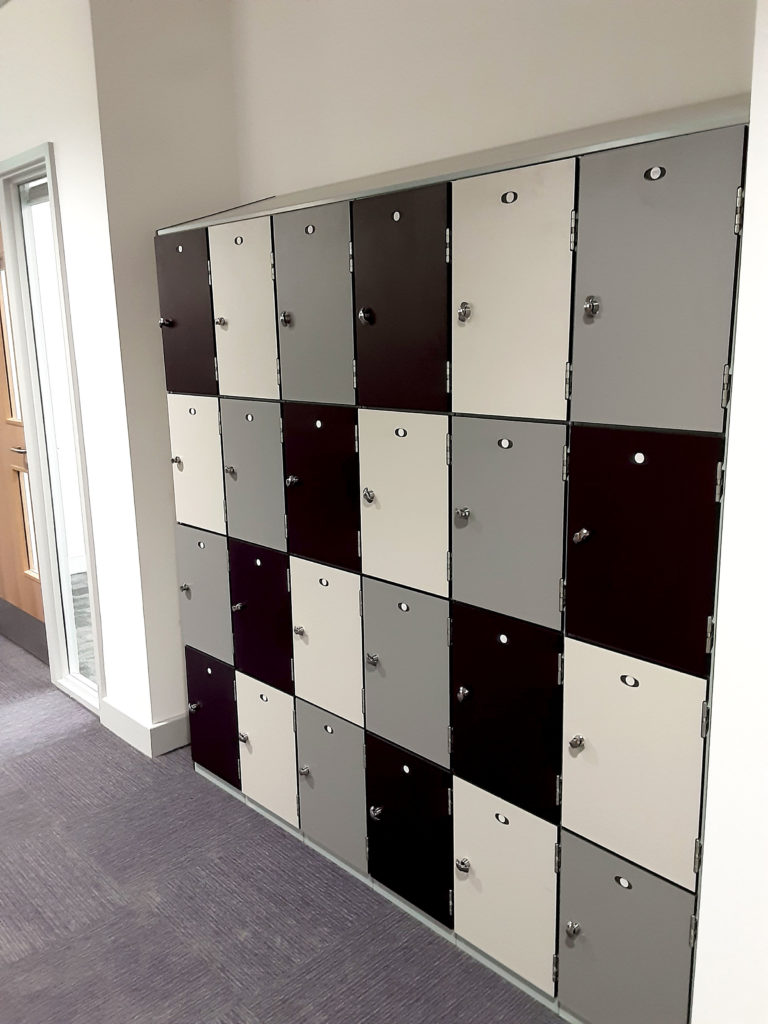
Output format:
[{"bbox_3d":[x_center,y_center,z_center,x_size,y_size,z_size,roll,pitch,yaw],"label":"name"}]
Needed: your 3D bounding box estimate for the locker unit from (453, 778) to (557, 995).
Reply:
[{"bbox_3d":[0.395,0.819,2.010,0.360,0.422,0.292,-12,17,-42],"label":"locker unit"}]

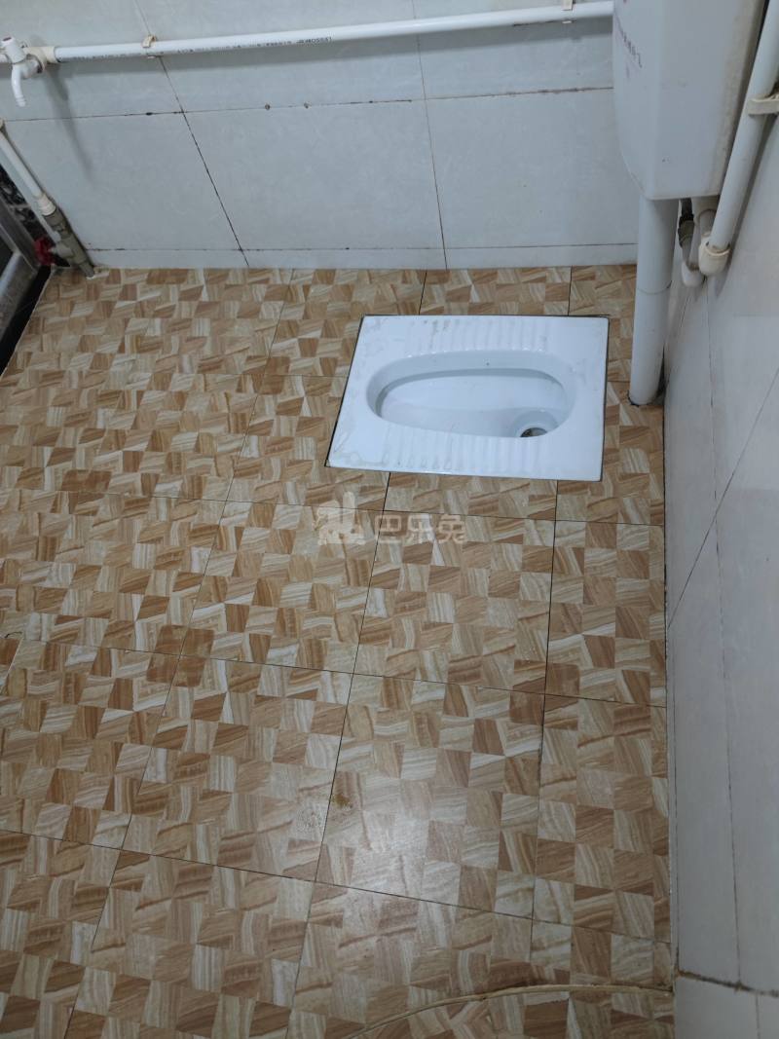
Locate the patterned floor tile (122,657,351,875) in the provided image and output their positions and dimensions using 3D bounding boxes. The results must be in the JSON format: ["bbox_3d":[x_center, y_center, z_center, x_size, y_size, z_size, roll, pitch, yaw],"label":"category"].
[{"bbox_3d":[-0.227,0.372,1.163,0.300,0.010,0.300,3,62,12],"label":"patterned floor tile"}]

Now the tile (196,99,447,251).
[{"bbox_3d":[-0.131,-0.658,1.471,0.450,0.310,0.010,3,62,12],"label":"tile"}]

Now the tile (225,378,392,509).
[{"bbox_3d":[-0.134,-0.153,1.435,0.300,0.010,0.300,4,62,12],"label":"tile"}]

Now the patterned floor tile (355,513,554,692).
[{"bbox_3d":[0.113,0.126,1.233,0.300,0.010,0.300,4,62,12],"label":"patterned floor tile"}]

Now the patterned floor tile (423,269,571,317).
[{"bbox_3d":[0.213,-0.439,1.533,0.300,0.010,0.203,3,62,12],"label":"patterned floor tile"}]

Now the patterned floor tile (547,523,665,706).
[{"bbox_3d":[0.344,0.140,1.180,0.174,0.010,0.300,3,62,12],"label":"patterned floor tile"}]

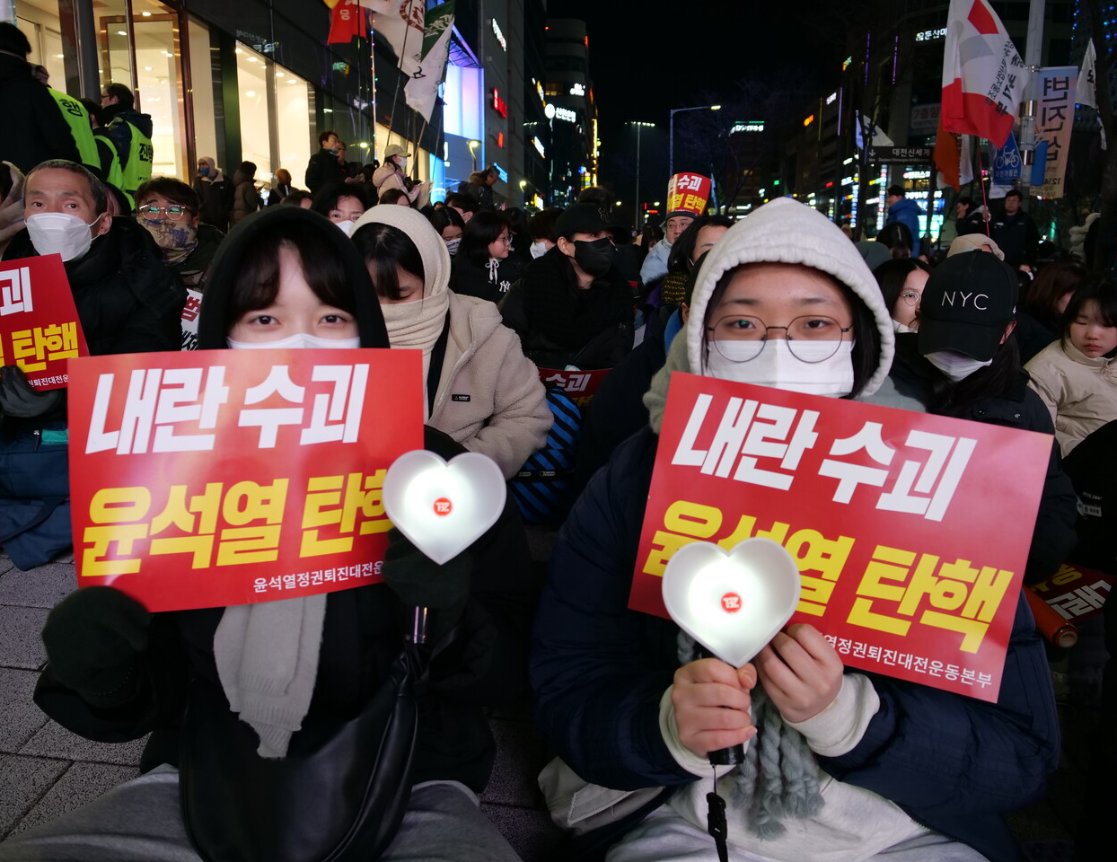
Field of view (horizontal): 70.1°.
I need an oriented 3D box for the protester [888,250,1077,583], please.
[{"bbox_3d":[0.770,0.096,1.467,0.500,0.840,0.550,8,14,32],"label":"protester"}]

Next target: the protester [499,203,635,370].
[{"bbox_3d":[0.028,-0.238,2.400,0.560,0.880,0.640,-3,14,-13],"label":"protester"}]

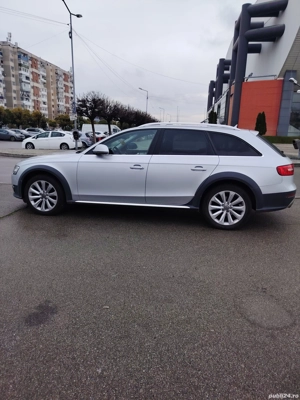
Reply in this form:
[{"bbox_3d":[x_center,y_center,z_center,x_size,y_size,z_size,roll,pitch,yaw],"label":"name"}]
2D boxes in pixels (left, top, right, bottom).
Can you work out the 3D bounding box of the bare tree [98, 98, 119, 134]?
[{"bbox_3d":[-4.069,-7.794,27.982,2.243,4.952,2.243,1,13,0],"label":"bare tree"}]

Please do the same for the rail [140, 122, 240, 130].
[{"bbox_3d":[0.573,-1.086,4.080,1.490,0.100,0.060,4,13,10],"label":"rail"}]

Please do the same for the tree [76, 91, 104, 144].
[{"bbox_3d":[-5.060,-6.734,23.818,2.377,4.740,2.377,1,13,0],"label":"tree"}]

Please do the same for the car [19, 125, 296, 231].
[{"bbox_3d":[-0.048,-0.573,4.900,4.720,1.495,1.870,4,13,10],"label":"car"}]

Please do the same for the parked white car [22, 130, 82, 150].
[{"bbox_3d":[-7.649,-4.602,21.665,4.460,1.490,1.760,2,13,5],"label":"parked white car"}]

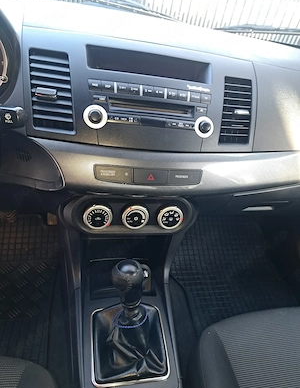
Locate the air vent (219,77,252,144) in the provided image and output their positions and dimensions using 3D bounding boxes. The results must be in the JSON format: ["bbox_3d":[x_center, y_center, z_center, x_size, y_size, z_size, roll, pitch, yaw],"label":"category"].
[{"bbox_3d":[0.157,-0.151,0.517,0.055,0.114,0.025,1,12,-19],"label":"air vent"}]

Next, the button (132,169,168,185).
[{"bbox_3d":[0.002,-0.029,0.462,0.058,0.025,0.013,2,22,-14],"label":"button"}]

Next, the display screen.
[{"bbox_3d":[0.004,-0.213,0.465,0.212,0.037,0.020,2,11,-14],"label":"display screen"}]

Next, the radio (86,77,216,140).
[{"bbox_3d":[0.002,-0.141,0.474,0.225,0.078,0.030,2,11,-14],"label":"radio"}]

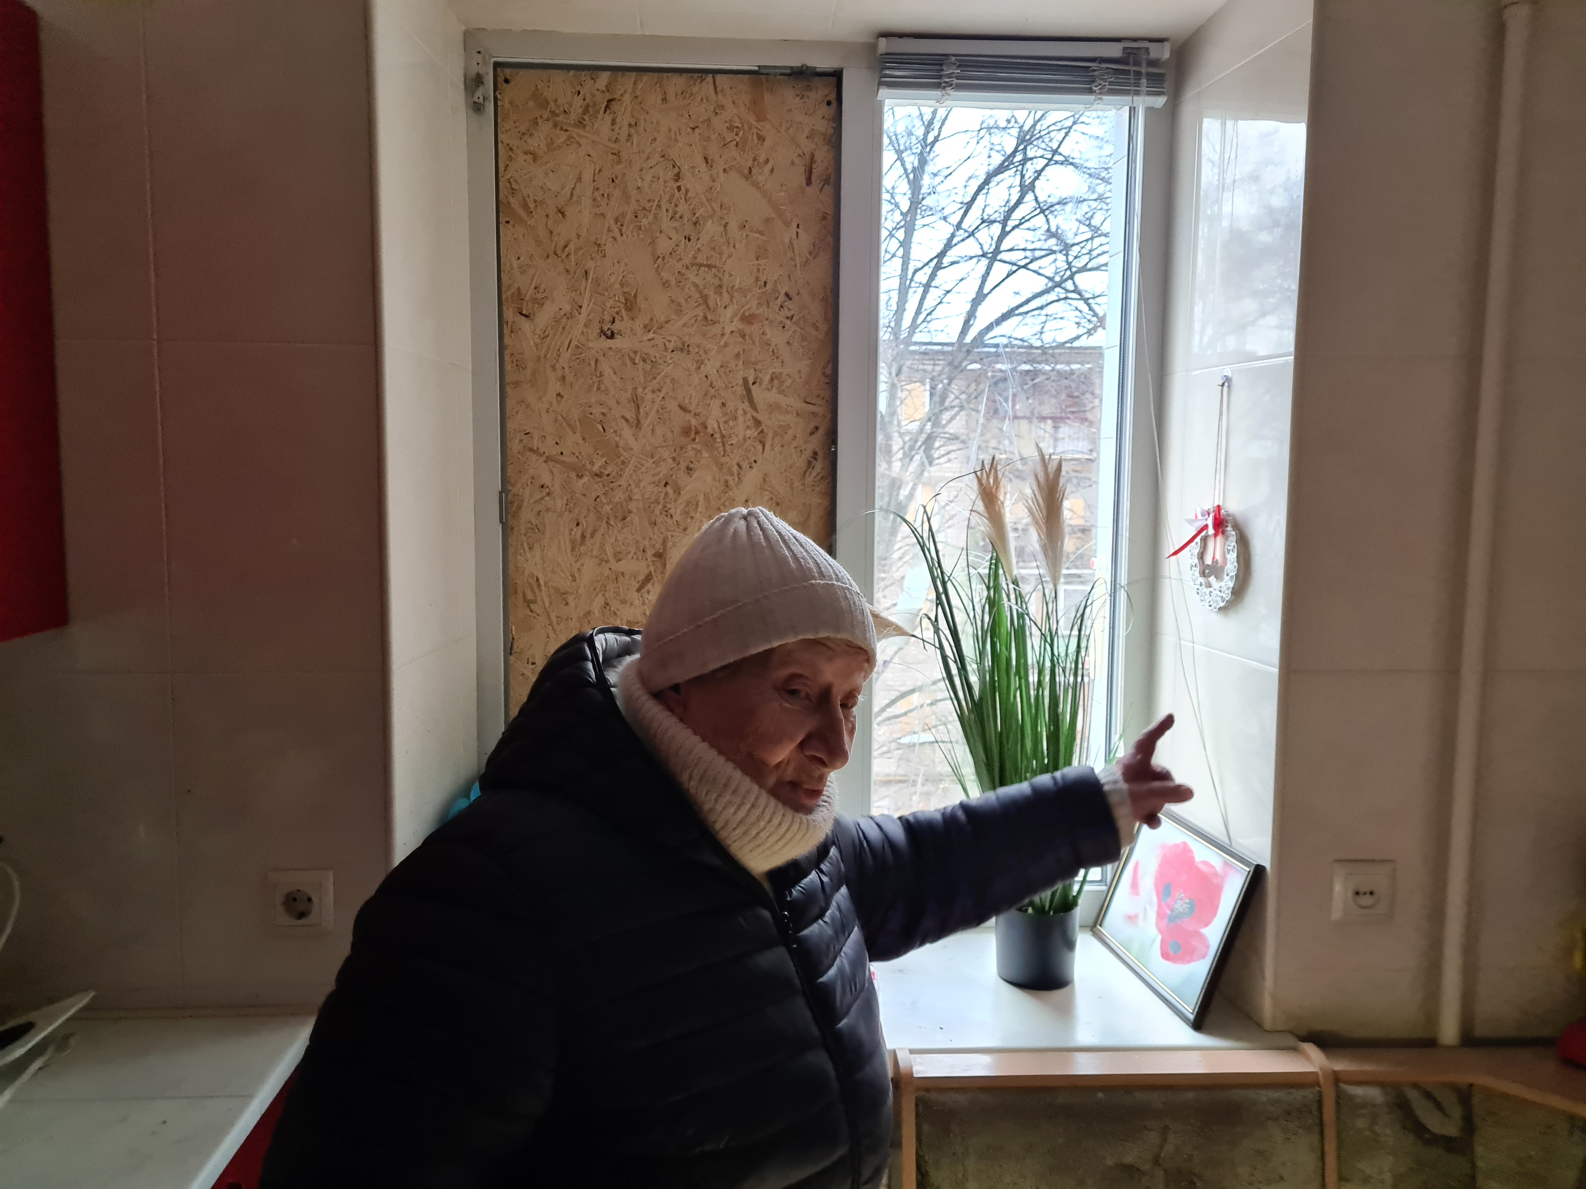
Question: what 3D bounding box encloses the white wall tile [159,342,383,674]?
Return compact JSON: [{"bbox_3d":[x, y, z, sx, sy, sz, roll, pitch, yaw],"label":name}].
[{"bbox_3d":[-0.628,-0.103,1.451,0.265,0.400,0.010,0,6,-3],"label":"white wall tile"}]

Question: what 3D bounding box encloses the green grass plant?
[{"bbox_3d":[0.296,0.138,1.726,0.277,0.679,0.220,0,6,-3],"label":"green grass plant"}]

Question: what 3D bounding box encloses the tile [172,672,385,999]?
[{"bbox_3d":[-0.631,0.295,1.491,0.265,0.400,0.010,0,6,-3],"label":"tile"}]

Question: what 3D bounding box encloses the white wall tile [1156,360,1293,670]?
[{"bbox_3d":[0.603,-0.116,1.666,0.010,0.400,0.321,-1,6,-10],"label":"white wall tile"}]

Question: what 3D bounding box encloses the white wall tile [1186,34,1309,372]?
[{"bbox_3d":[0.610,-0.512,1.601,0.010,0.400,0.270,-1,6,-10],"label":"white wall tile"}]

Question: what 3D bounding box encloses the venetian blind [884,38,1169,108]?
[{"bbox_3d":[0.342,-0.772,1.765,0.438,0.089,0.045,0,6,-3],"label":"venetian blind"}]

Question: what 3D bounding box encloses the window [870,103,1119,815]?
[{"bbox_3d":[0.325,-0.142,1.879,0.390,1.215,0.050,0,6,-3],"label":"window"}]

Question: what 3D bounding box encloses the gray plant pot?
[{"bbox_3d":[0.362,0.512,1.767,0.126,0.104,0.126,0,6,0],"label":"gray plant pot"}]

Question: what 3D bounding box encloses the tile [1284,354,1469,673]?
[{"bbox_3d":[0.754,-0.100,1.520,0.250,0.400,0.010,0,6,-3],"label":"tile"}]

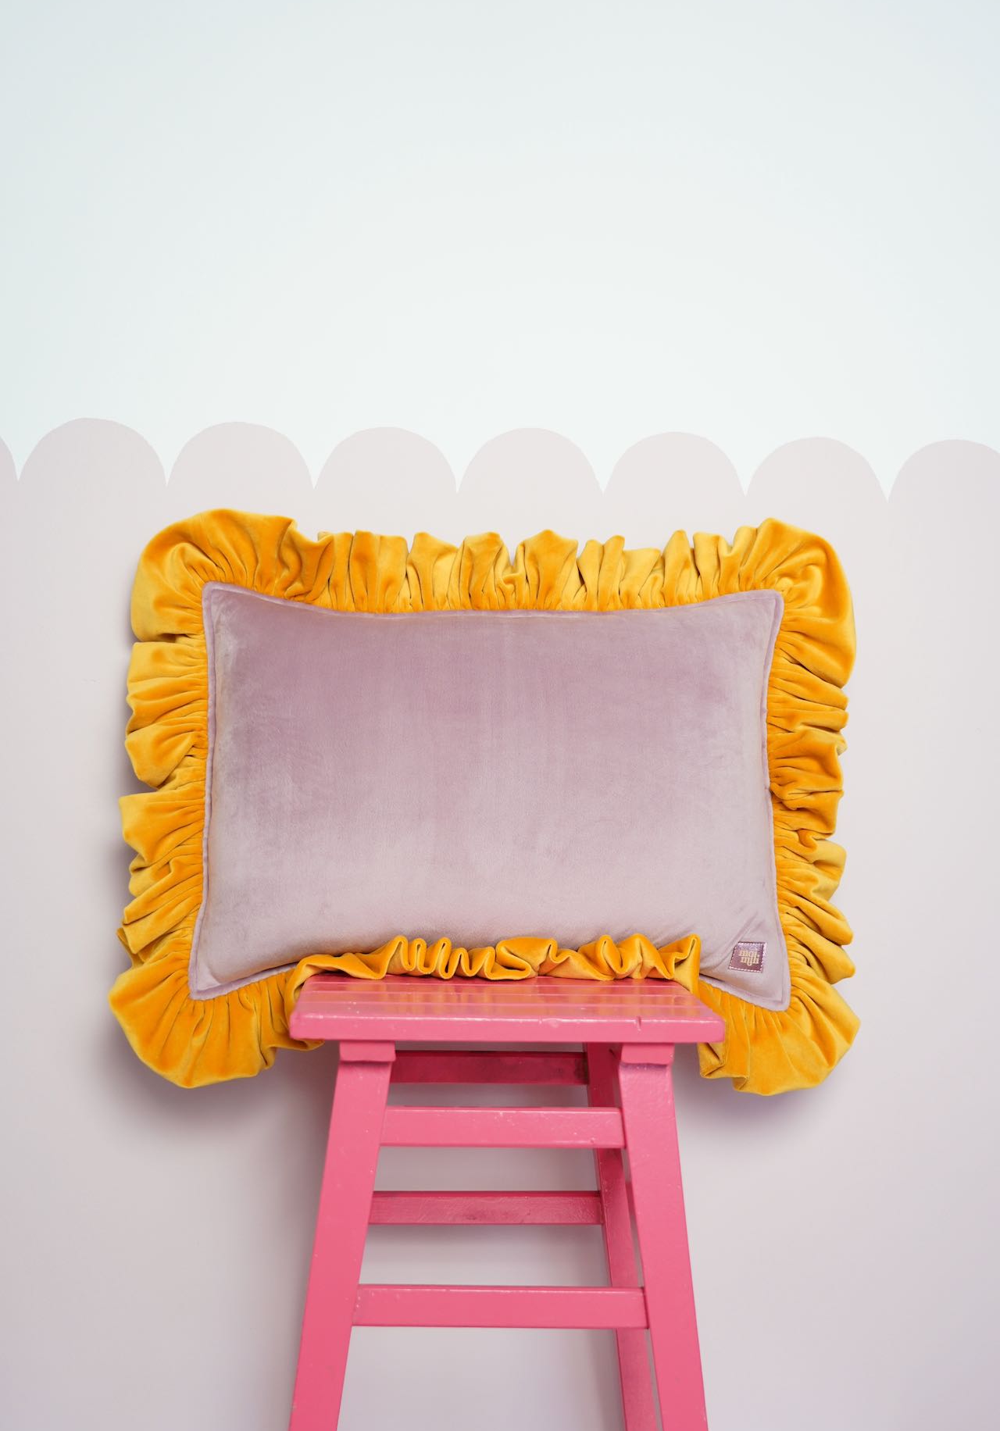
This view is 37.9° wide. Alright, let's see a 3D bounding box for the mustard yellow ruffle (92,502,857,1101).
[{"bbox_3d":[-0.014,0.070,1.250,0.630,0.485,0.120,1,-7,-2],"label":"mustard yellow ruffle"}]

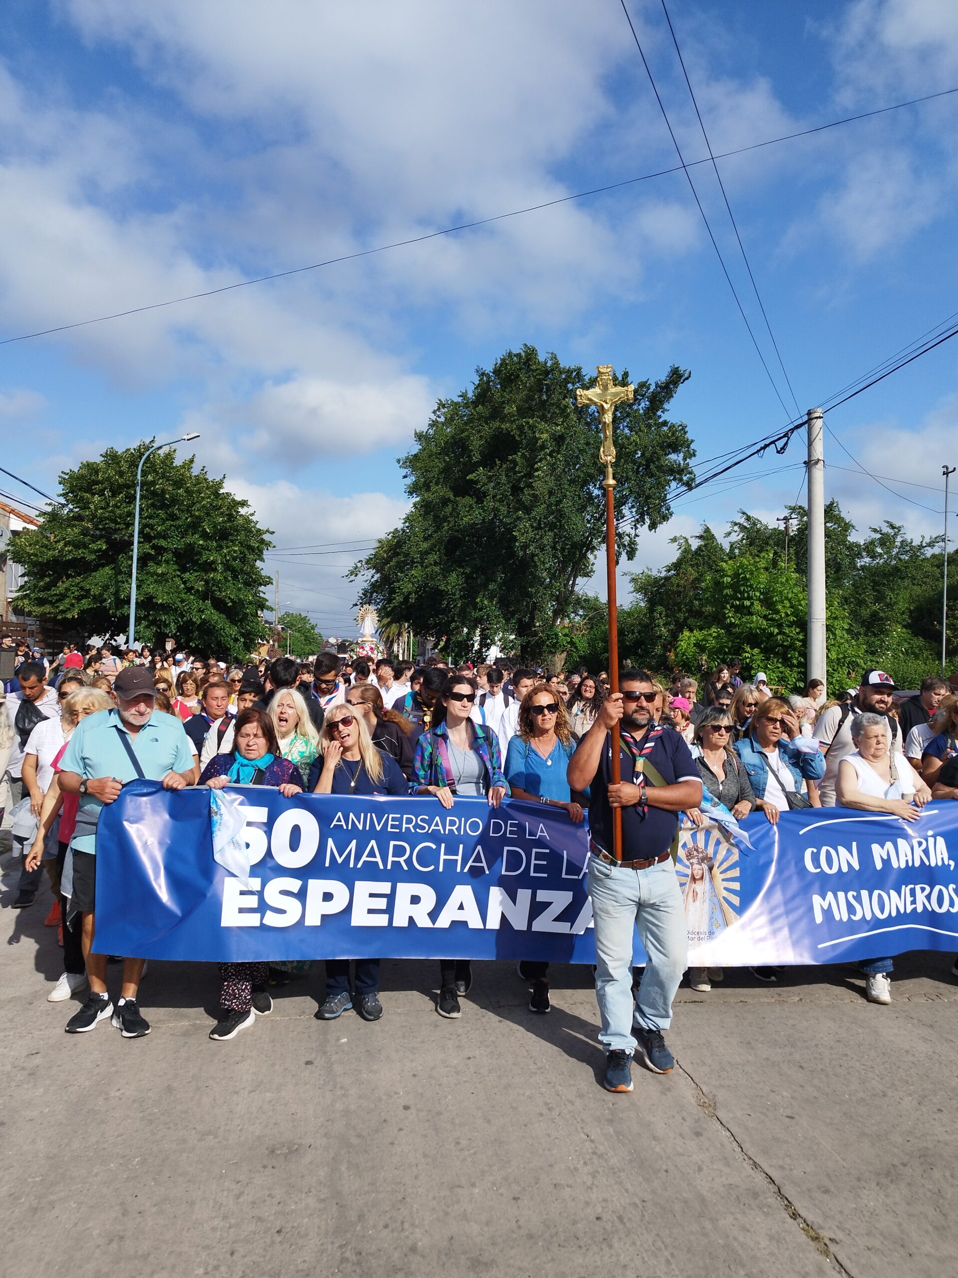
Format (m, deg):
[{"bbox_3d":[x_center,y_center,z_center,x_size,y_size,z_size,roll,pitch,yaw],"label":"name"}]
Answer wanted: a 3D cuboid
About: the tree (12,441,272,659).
[{"bbox_3d":[-9.100,-1.800,24.000,7.000,7.000,6.800,1,0,0],"label":"tree"}]

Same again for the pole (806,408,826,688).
[{"bbox_3d":[5.900,-1.070,15.500,0.330,5.900,0.330,1,0,0],"label":"pole"}]

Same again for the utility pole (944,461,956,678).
[{"bbox_3d":[9.000,-0.710,17.000,0.200,5.200,0.130,1,0,0],"label":"utility pole"}]

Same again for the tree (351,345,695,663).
[{"bbox_3d":[1.450,-3.850,29.000,11.200,11.400,10.500,1,0,0],"label":"tree"}]

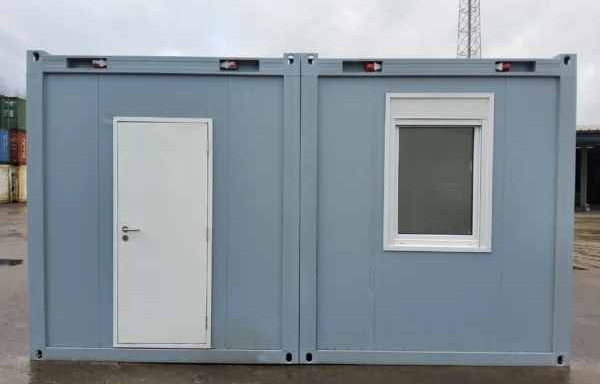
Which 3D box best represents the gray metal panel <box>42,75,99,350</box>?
[{"bbox_3d":[-2.080,0.177,4.131,0.490,2.480,0.070,0,2,1],"label":"gray metal panel"}]

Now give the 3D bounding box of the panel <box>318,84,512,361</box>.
[{"bbox_3d":[0.993,0.207,4.104,1.695,2.480,0.070,0,2,1],"label":"panel"}]

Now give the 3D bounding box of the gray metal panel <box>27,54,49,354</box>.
[{"bbox_3d":[-2.362,0.137,4.128,0.155,2.775,0.130,0,2,1],"label":"gray metal panel"}]

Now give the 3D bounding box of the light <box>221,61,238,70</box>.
[{"bbox_3d":[-0.631,-1.142,4.060,0.160,0.070,0.075,0,2,1],"label":"light"}]

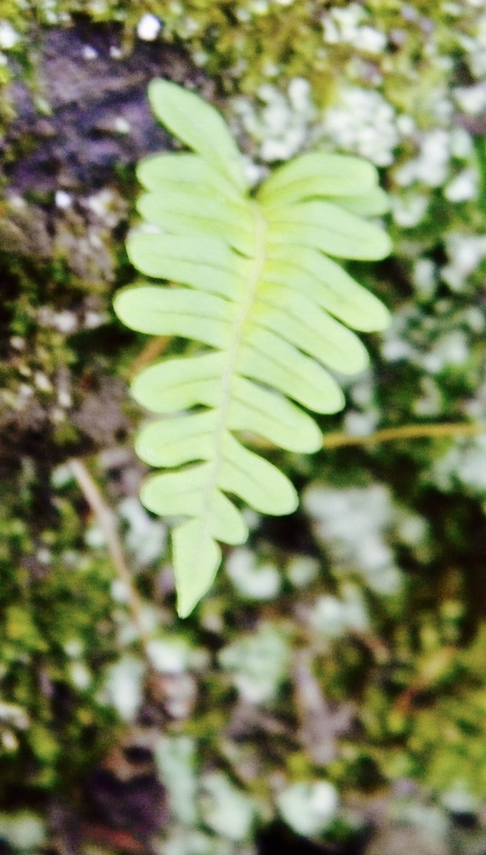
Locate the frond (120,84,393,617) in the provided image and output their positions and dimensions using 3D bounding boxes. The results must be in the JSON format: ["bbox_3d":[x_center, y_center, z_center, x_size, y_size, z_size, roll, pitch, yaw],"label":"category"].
[{"bbox_3d":[0.001,-0.010,0.450,0.035,0.069,0.022,8,0,0],"label":"frond"}]

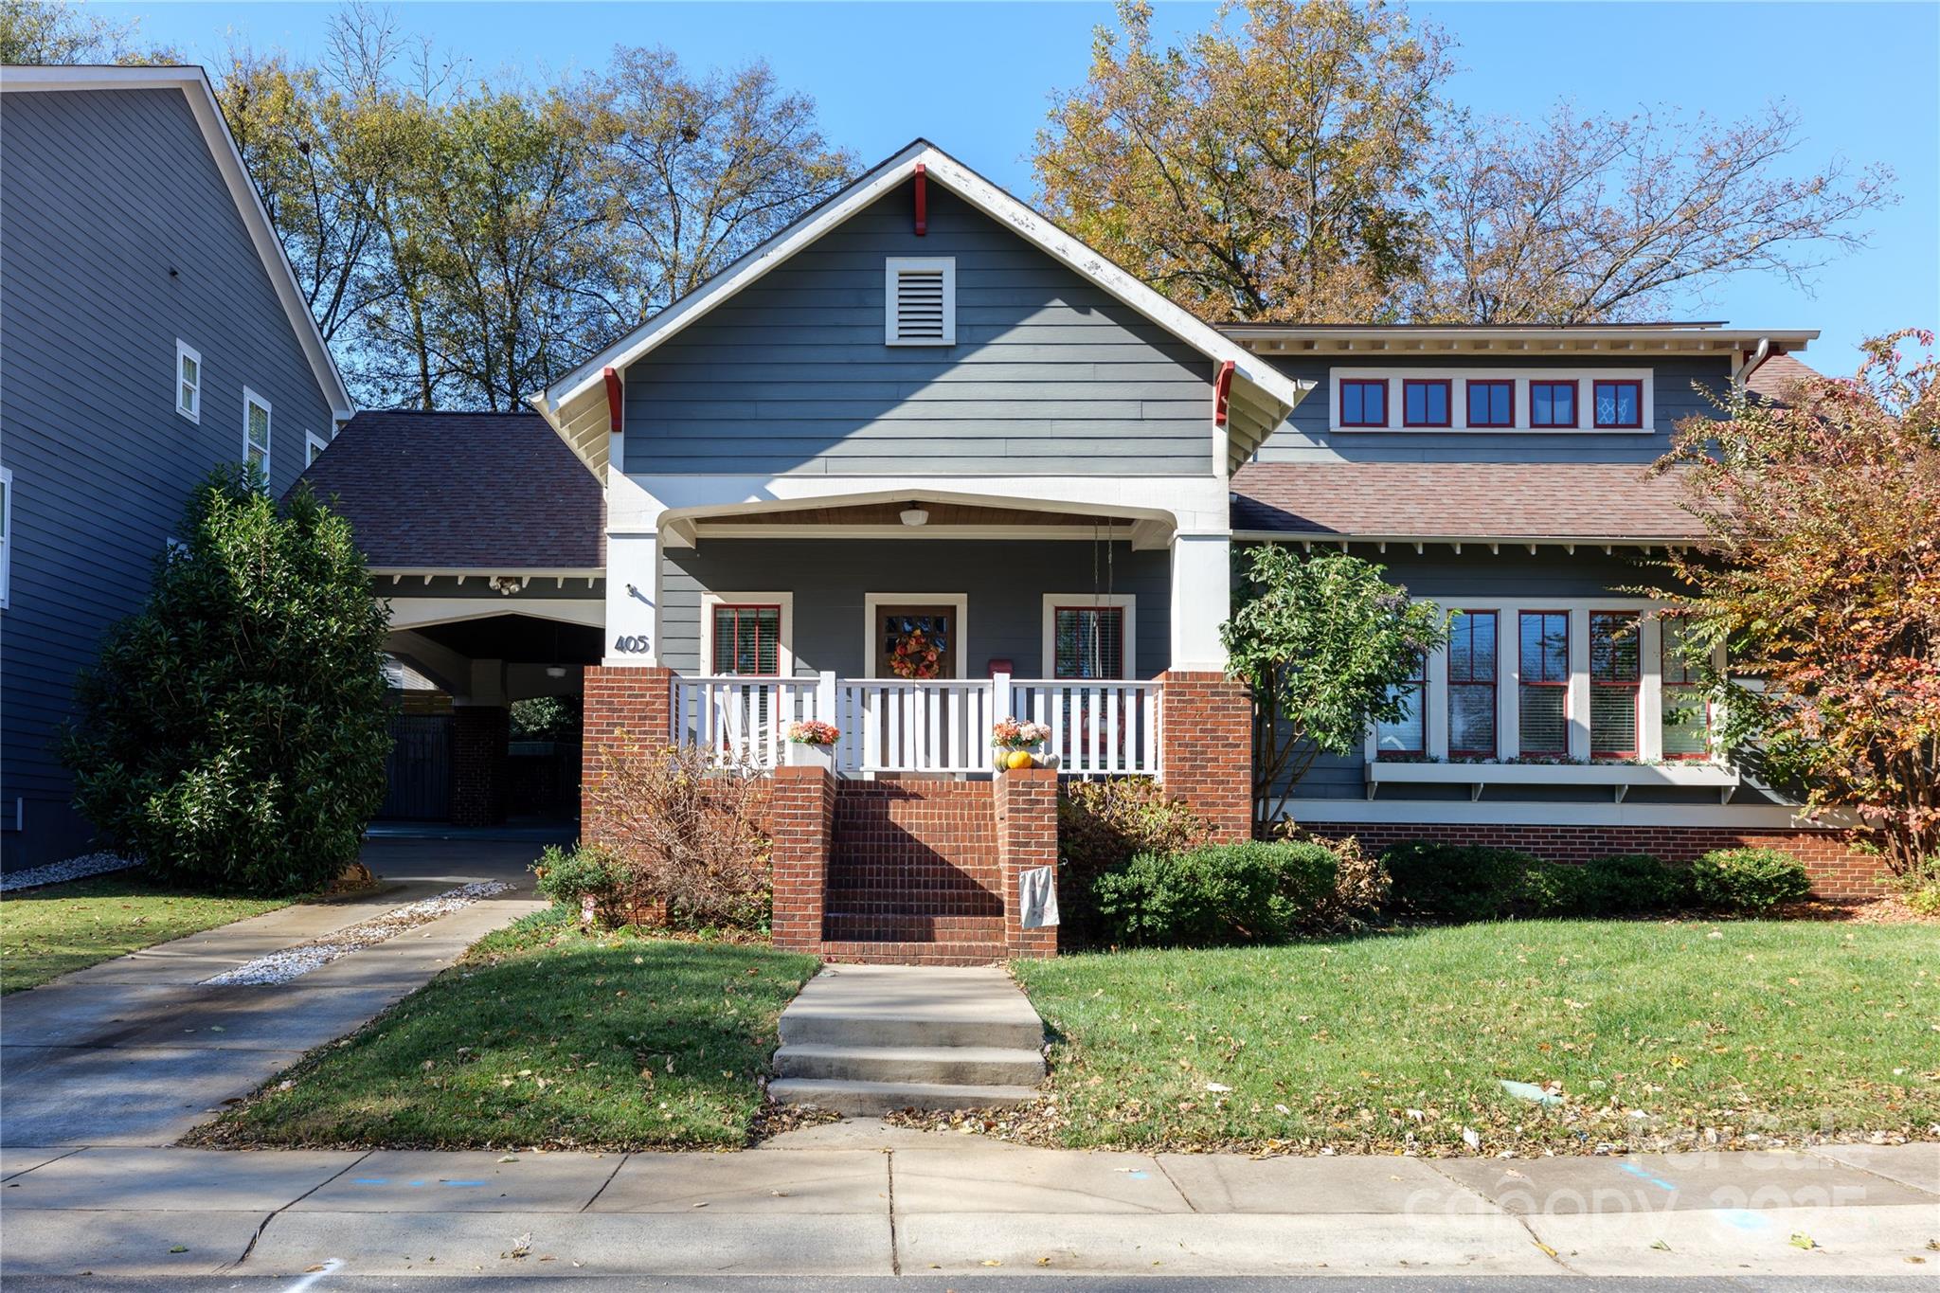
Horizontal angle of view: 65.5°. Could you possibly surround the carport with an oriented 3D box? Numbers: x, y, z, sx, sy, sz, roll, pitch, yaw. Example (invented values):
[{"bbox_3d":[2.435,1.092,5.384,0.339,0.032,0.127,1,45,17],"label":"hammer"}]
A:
[{"bbox_3d":[-6.774,-0.447,22.800,6.000,6.500,8.600,0,-5,-1],"label":"carport"}]

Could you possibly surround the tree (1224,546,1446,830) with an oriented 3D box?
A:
[{"bbox_3d":[3.648,0.622,15.100,2.200,3.250,2.000,0,-5,-1],"label":"tree"}]

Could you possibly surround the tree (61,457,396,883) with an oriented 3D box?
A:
[{"bbox_3d":[-7.686,0.361,15.600,3.350,4.450,3.100,0,-5,-1],"label":"tree"}]

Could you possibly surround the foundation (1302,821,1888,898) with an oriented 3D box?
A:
[{"bbox_3d":[6.787,2.338,16.500,6.500,0.780,0.250,0,-5,-1],"label":"foundation"}]

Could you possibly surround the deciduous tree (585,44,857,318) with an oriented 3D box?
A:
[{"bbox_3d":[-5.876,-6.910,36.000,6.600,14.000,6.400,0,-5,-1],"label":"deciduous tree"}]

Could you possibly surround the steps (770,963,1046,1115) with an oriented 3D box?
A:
[{"bbox_3d":[-0.352,2.476,9.850,1.500,0.520,4.000,0,-5,-1],"label":"steps"}]

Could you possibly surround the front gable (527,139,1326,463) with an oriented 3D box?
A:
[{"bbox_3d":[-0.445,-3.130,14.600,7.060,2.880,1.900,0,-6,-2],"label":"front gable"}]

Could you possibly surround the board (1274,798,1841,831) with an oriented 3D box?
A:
[{"bbox_3d":[6.453,1.835,16.450,6.300,0.300,0.120,0,-5,-1],"label":"board"}]

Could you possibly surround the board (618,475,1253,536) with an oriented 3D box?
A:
[{"bbox_3d":[-0.457,-1.350,14.450,5.950,0.580,0.280,0,-5,-1],"label":"board"}]

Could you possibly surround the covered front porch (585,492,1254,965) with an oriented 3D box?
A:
[{"bbox_3d":[-0.497,0.725,14.750,6.300,4.450,4.900,0,-5,-1],"label":"covered front porch"}]

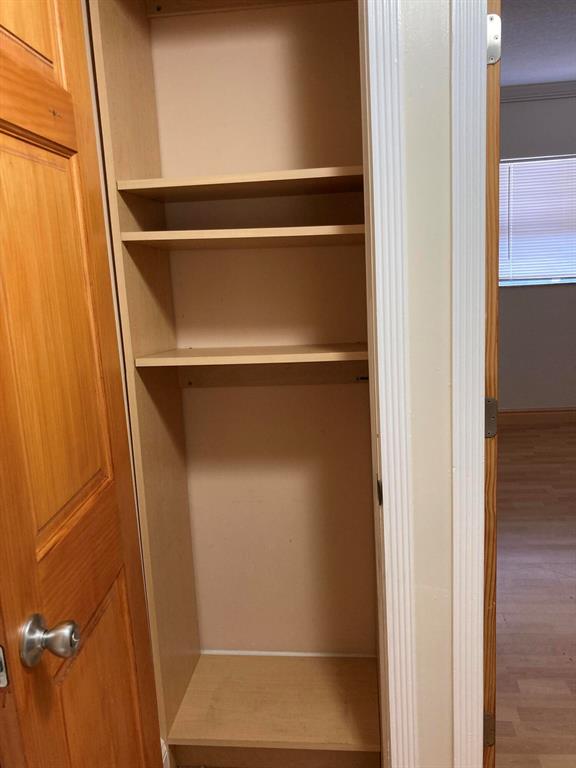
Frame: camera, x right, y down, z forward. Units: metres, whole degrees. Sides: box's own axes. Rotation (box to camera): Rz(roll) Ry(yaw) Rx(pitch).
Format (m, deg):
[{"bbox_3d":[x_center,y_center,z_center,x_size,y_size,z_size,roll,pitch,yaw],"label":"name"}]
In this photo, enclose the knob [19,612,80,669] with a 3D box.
[{"bbox_3d":[-0.324,0.356,0.863,0.061,0.069,0.069,-3,11,3],"label":"knob"}]

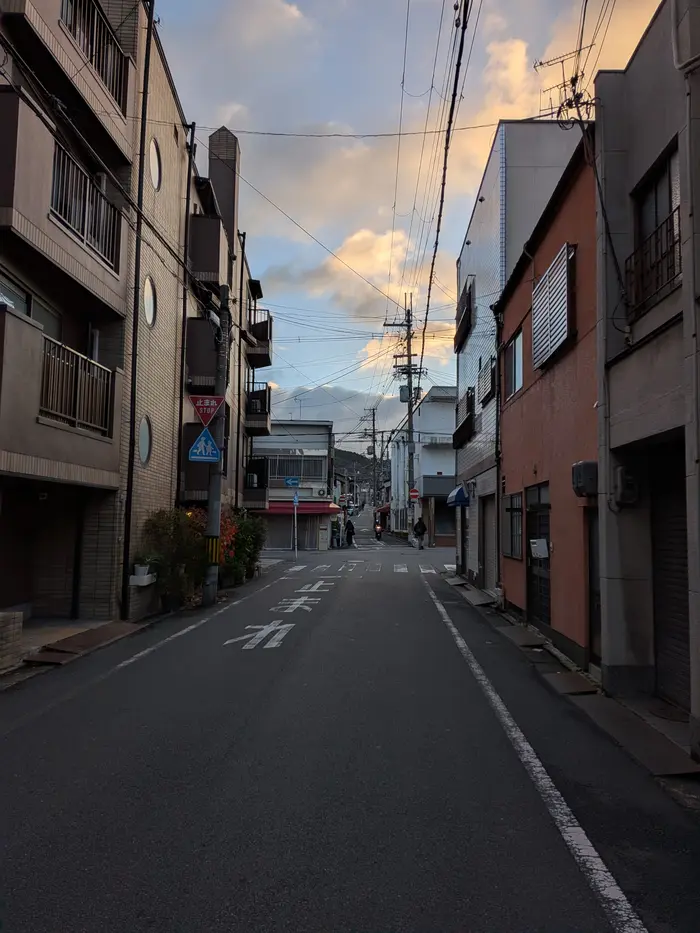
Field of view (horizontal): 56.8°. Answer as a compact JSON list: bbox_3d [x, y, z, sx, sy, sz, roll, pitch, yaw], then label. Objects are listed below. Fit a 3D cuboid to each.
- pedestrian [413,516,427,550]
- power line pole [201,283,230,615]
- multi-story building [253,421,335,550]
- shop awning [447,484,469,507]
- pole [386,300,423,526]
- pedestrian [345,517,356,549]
[{"bbox_3d":[3.826,3.633,35.073,0.620,1.750,0.420,1,-5,3],"label":"pedestrian"},{"bbox_3d":[-2.477,-0.466,12.152,0.420,6.070,0.420,1,-5,3],"label":"power line pole"},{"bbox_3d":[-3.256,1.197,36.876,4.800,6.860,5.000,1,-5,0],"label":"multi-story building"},{"bbox_3d":[2.971,0.798,17.800,0.550,0.620,1.600,1,-5,3],"label":"shop awning"},{"bbox_3d":[3.601,-3.045,41.191,2.300,16.220,1.100,1,-5,3],"label":"pole"},{"bbox_3d":[0.042,4.148,40.367,0.550,1.610,0.420,1,-5,3],"label":"pedestrian"}]

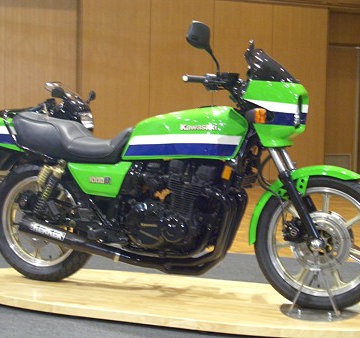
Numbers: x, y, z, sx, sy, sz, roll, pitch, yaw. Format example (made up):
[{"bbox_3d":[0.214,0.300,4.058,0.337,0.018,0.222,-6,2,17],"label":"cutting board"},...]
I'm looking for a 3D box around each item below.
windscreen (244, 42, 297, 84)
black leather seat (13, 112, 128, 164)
[{"bbox_3d":[0.464,-0.489,3.839,0.225,0.170,0.360,2,3,22],"label":"windscreen"},{"bbox_3d":[-0.550,-0.171,4.263,0.720,0.253,0.270,2,3,22],"label":"black leather seat"}]

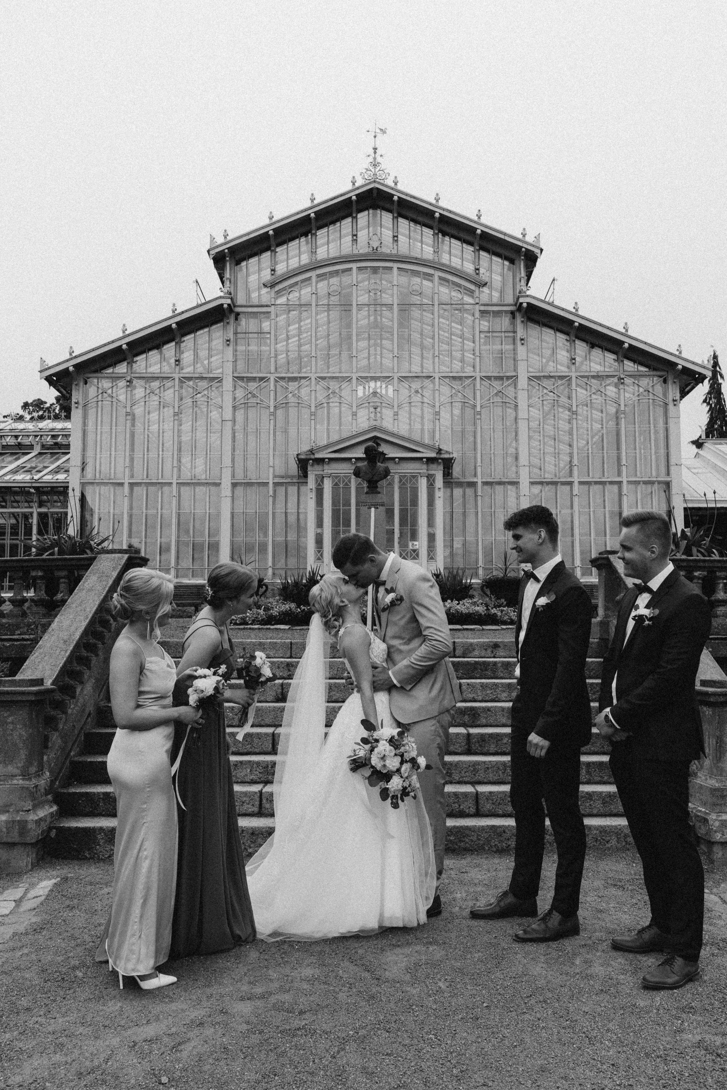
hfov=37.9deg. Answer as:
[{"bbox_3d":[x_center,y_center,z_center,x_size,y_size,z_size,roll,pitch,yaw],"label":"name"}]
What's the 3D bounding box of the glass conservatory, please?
[{"bbox_3d":[0.337,-3.433,34.436,17.319,11.091,14.000,0,-7,0],"label":"glass conservatory"}]

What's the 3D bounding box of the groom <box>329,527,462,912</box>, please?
[{"bbox_3d":[0.169,0.848,5.136,0.560,1.814,0.540,3,-7,-24],"label":"groom"}]

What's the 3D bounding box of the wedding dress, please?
[{"bbox_3d":[-0.102,0.929,4.905,0.880,1.599,0.750,-2,-7,13],"label":"wedding dress"}]

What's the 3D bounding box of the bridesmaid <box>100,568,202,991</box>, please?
[{"bbox_3d":[-0.824,0.861,4.108,0.430,1.548,0.450,0,-7,4],"label":"bridesmaid"}]

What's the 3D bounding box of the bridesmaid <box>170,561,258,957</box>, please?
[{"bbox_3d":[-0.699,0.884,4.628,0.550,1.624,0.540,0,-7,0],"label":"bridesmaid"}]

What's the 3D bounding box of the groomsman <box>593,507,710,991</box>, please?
[{"bbox_3d":[1.164,0.751,4.241,0.440,1.798,0.550,3,-7,-24],"label":"groomsman"}]

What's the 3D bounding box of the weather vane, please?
[{"bbox_3d":[0.308,-10.512,28.421,0.799,1.659,0.300,0,-7,0],"label":"weather vane"}]

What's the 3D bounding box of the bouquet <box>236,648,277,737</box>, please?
[{"bbox_3d":[-0.464,0.642,4.576,0.180,0.368,0.170,-1,-7,10],"label":"bouquet"}]

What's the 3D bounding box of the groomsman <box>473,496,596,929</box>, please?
[{"bbox_3d":[0.765,0.765,4.804,0.520,1.902,0.520,2,-7,-20],"label":"groomsman"}]

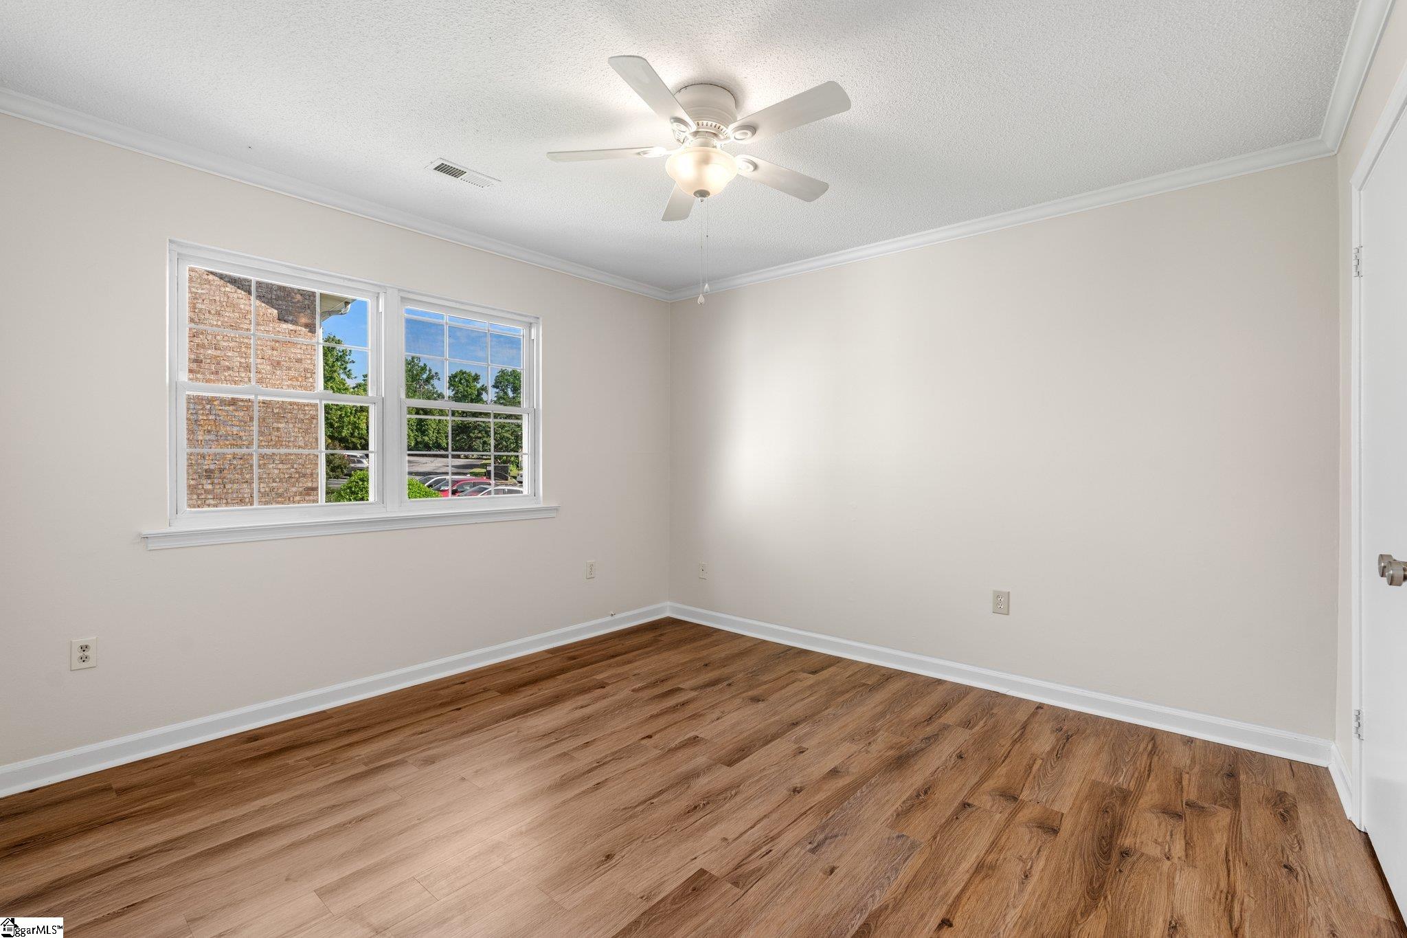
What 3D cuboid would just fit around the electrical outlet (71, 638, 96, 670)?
[{"bbox_3d":[-2.298,0.688,2.321,0.009,0.115,0.071,1,1,40],"label":"electrical outlet"}]

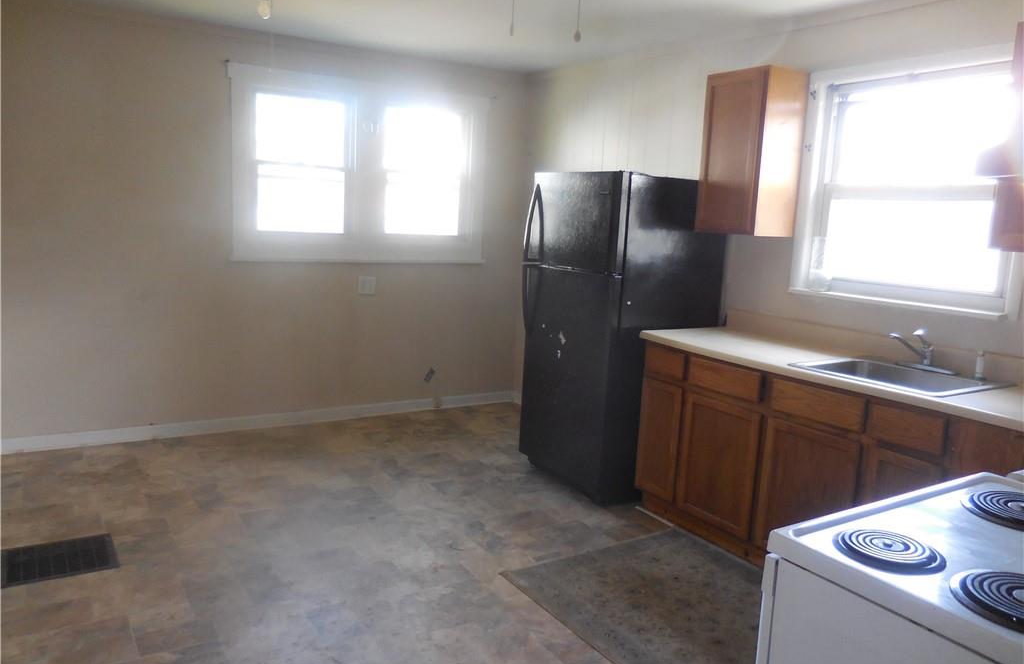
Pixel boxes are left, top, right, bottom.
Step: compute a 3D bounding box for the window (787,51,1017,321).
[{"bbox_3d":[1.680,-0.622,3.158,0.100,1.000,1.020,-3,10,-31],"label":"window"}]

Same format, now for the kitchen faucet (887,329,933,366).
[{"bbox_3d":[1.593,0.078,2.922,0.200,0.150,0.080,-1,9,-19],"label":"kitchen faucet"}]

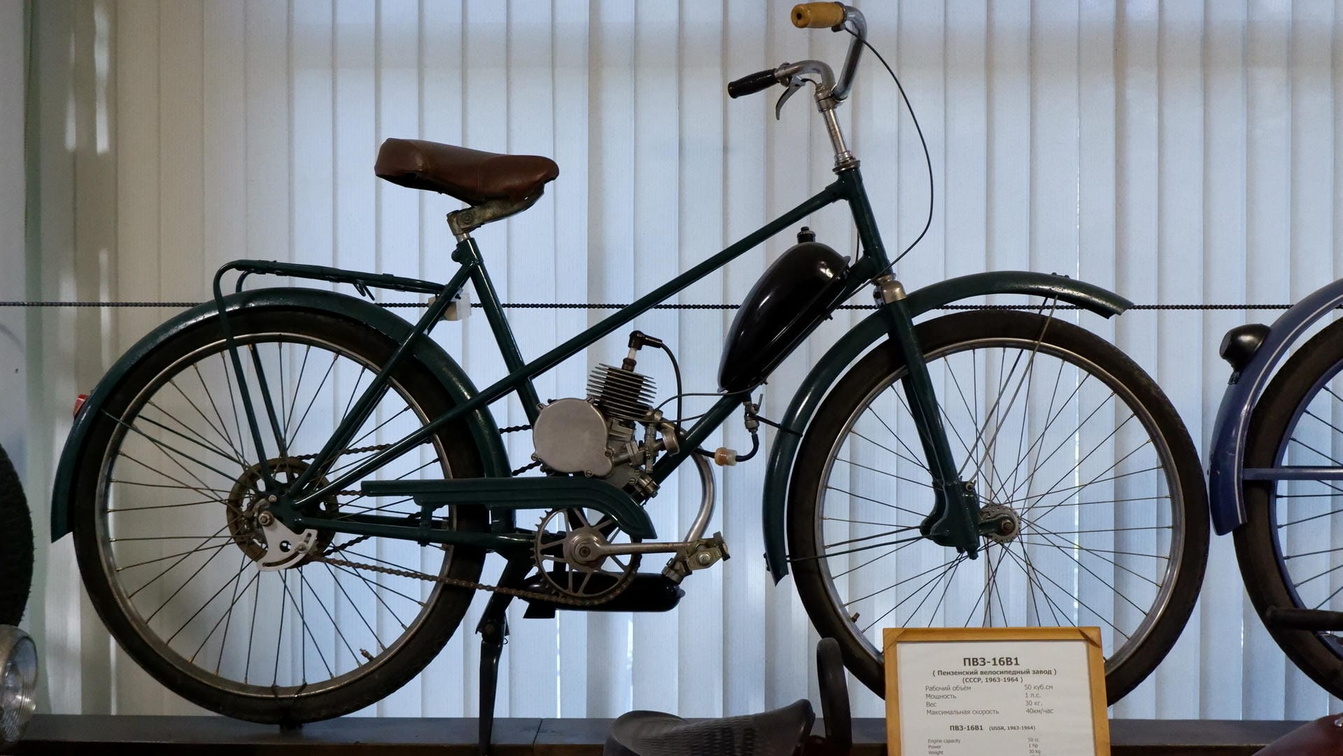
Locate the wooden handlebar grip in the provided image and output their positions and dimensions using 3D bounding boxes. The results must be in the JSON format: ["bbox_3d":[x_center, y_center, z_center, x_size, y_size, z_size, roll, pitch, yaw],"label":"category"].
[{"bbox_3d":[0.201,-0.496,2.050,0.035,0.035,0.085,0,10,45],"label":"wooden handlebar grip"}]

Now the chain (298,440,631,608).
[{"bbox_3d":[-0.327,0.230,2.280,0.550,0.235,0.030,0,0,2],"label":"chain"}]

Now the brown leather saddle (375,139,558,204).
[{"bbox_3d":[-0.312,-0.316,2.312,0.270,0.095,0.205,5,1,2],"label":"brown leather saddle"}]

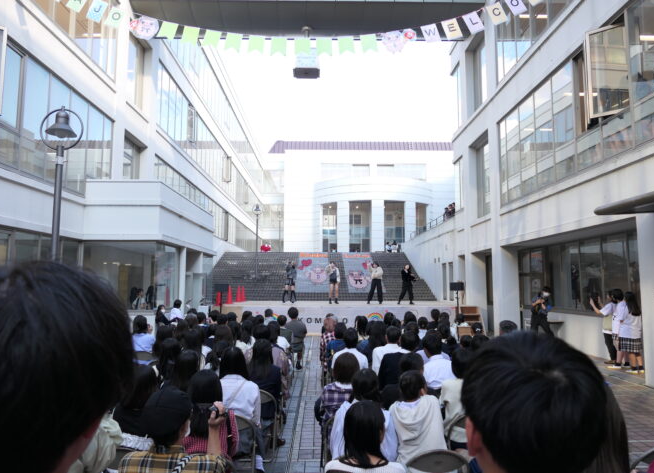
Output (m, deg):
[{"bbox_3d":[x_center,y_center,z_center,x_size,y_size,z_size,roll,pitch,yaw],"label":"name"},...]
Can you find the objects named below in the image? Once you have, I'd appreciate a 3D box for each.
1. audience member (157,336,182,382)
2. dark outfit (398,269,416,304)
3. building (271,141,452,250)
[{"bbox_3d":[-1.501,1.609,4.858,0.450,1.230,0.750,0,-6,-1],"label":"audience member"},{"bbox_3d":[3.135,1.955,19.143,0.680,1.380,0.450,2,-6,-21],"label":"dark outfit"},{"bbox_3d":[3.999,-3.314,54.164,20.384,13.200,12.500,0,-6,-1],"label":"building"}]

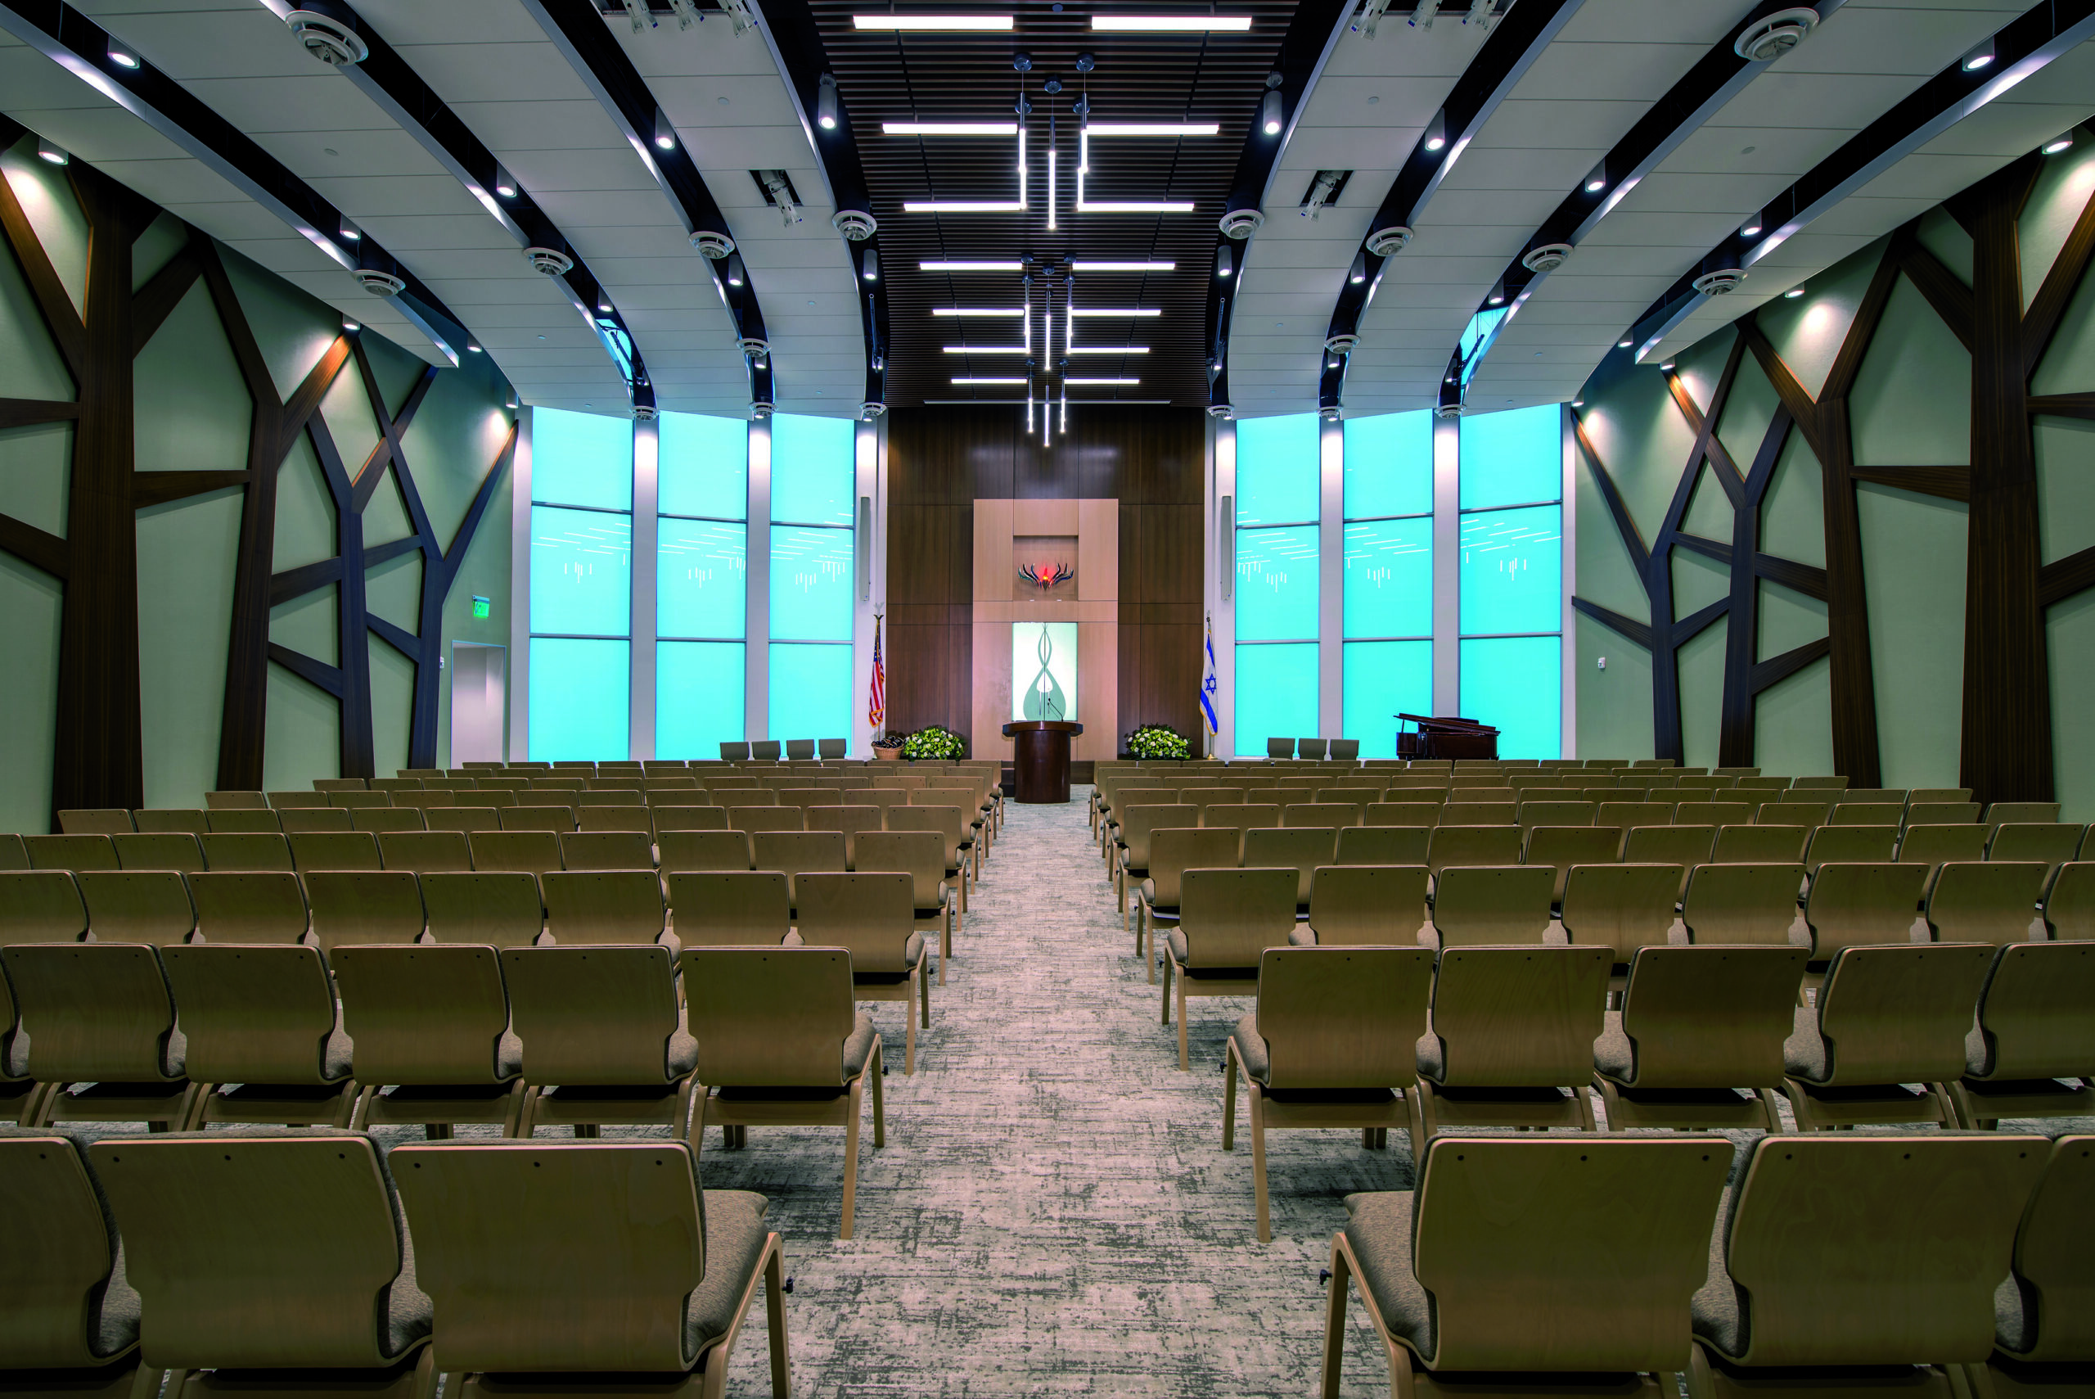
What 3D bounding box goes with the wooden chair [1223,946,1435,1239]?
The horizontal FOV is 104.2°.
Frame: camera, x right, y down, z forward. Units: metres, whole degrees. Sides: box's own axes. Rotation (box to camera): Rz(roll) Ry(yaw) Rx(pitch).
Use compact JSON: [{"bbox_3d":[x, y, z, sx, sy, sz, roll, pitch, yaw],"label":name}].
[{"bbox_3d":[0.850,1.123,2.565,0.515,0.835,0.550,0,0,0],"label":"wooden chair"}]

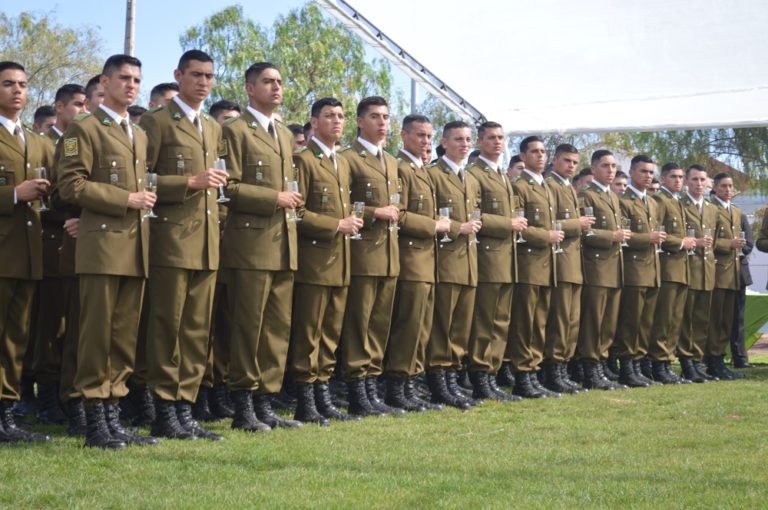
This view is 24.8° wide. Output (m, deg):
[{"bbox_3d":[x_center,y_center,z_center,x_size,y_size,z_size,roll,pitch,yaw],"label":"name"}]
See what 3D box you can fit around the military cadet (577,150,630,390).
[{"bbox_3d":[1.631,0.104,12.950,0.380,1.757,0.500,0,-2,35],"label":"military cadet"}]

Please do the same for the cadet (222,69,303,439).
[{"bbox_3d":[-0.609,-0.050,8.750,0.380,1.828,0.500,0,-2,33],"label":"cadet"}]

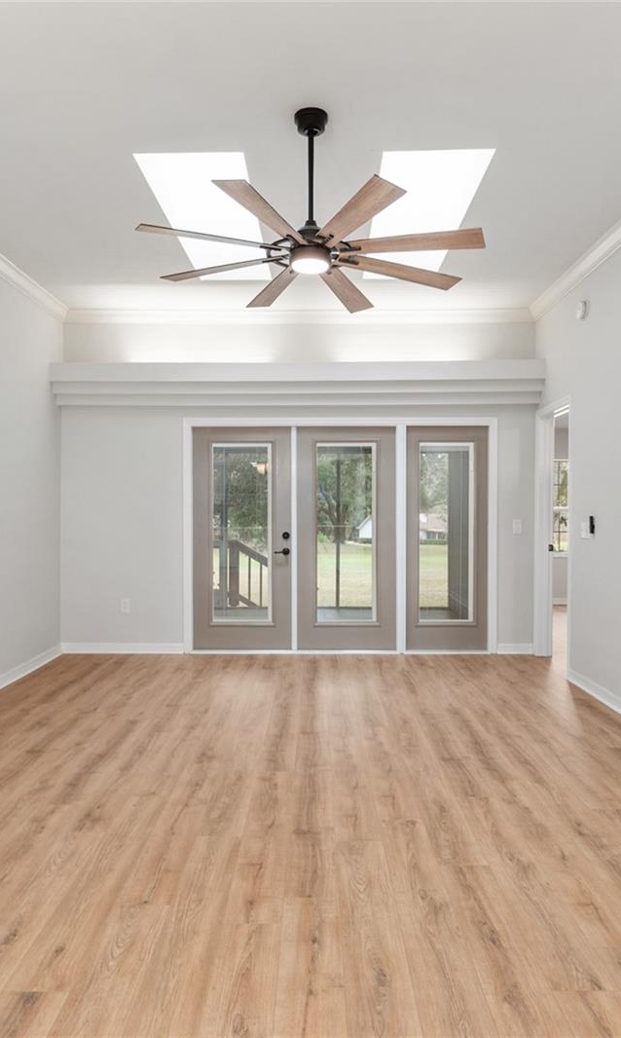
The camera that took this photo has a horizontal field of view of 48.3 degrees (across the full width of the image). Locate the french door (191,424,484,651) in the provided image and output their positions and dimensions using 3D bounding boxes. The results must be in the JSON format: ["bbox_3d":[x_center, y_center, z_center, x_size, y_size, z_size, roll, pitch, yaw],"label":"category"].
[{"bbox_3d":[0.270,0.154,6.184,2.783,2.097,0.130,0,1,1],"label":"french door"}]

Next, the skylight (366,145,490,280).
[{"bbox_3d":[0.660,-1.841,4.365,0.555,0.080,1.885,0,1,1],"label":"skylight"}]

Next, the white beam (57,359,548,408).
[{"bbox_3d":[-0.110,-1.162,6.003,4.201,0.353,0.267,0,1,1],"label":"white beam"}]

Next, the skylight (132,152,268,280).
[{"bbox_3d":[-0.587,-1.841,4.394,0.551,0.080,1.893,0,1,1],"label":"skylight"}]

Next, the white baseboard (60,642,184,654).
[{"bbox_3d":[-1.664,1.154,6.169,1.085,0.097,0.015,0,1,1],"label":"white baseboard"}]

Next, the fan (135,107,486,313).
[{"bbox_3d":[0.002,-1.479,3.117,1.560,0.680,1.560,0,1,1],"label":"fan"}]

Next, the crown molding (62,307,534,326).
[{"bbox_3d":[-0.109,-1.793,6.088,4.201,0.107,0.085,0,1,1],"label":"crown molding"}]

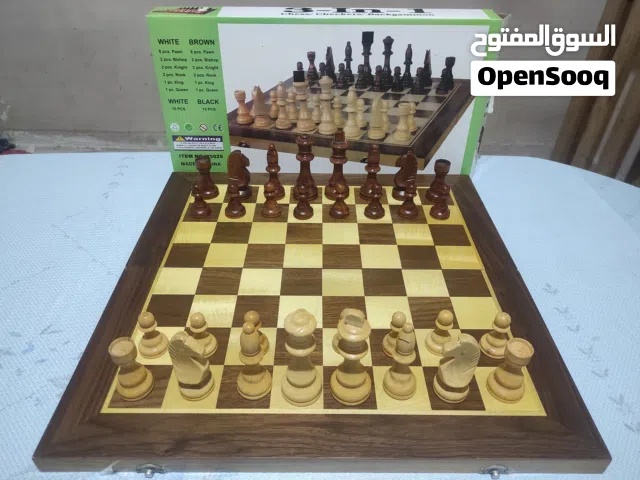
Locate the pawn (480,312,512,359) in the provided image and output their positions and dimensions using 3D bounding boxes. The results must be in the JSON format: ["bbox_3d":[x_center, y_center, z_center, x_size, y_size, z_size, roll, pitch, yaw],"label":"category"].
[{"bbox_3d":[0.180,0.092,0.463,0.030,0.046,0.030,0,38,0],"label":"pawn"}]

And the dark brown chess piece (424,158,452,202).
[{"bbox_3d":[0.180,-0.090,0.689,0.036,0.056,0.036,0,38,0],"label":"dark brown chess piece"}]

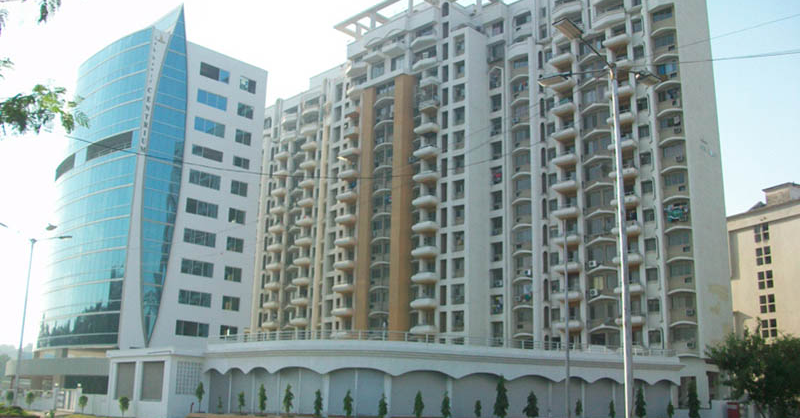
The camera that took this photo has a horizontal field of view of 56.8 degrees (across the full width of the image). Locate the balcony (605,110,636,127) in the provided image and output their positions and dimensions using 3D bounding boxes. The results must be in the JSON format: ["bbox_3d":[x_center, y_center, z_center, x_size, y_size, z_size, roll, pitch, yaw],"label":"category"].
[{"bbox_3d":[21.992,-9.126,74.249,2.609,1.050,1.300,-12,-20,43],"label":"balcony"}]

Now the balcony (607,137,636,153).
[{"bbox_3d":[22.710,-6.593,76.405,1.650,1.170,2.700,14,-18,-43],"label":"balcony"}]

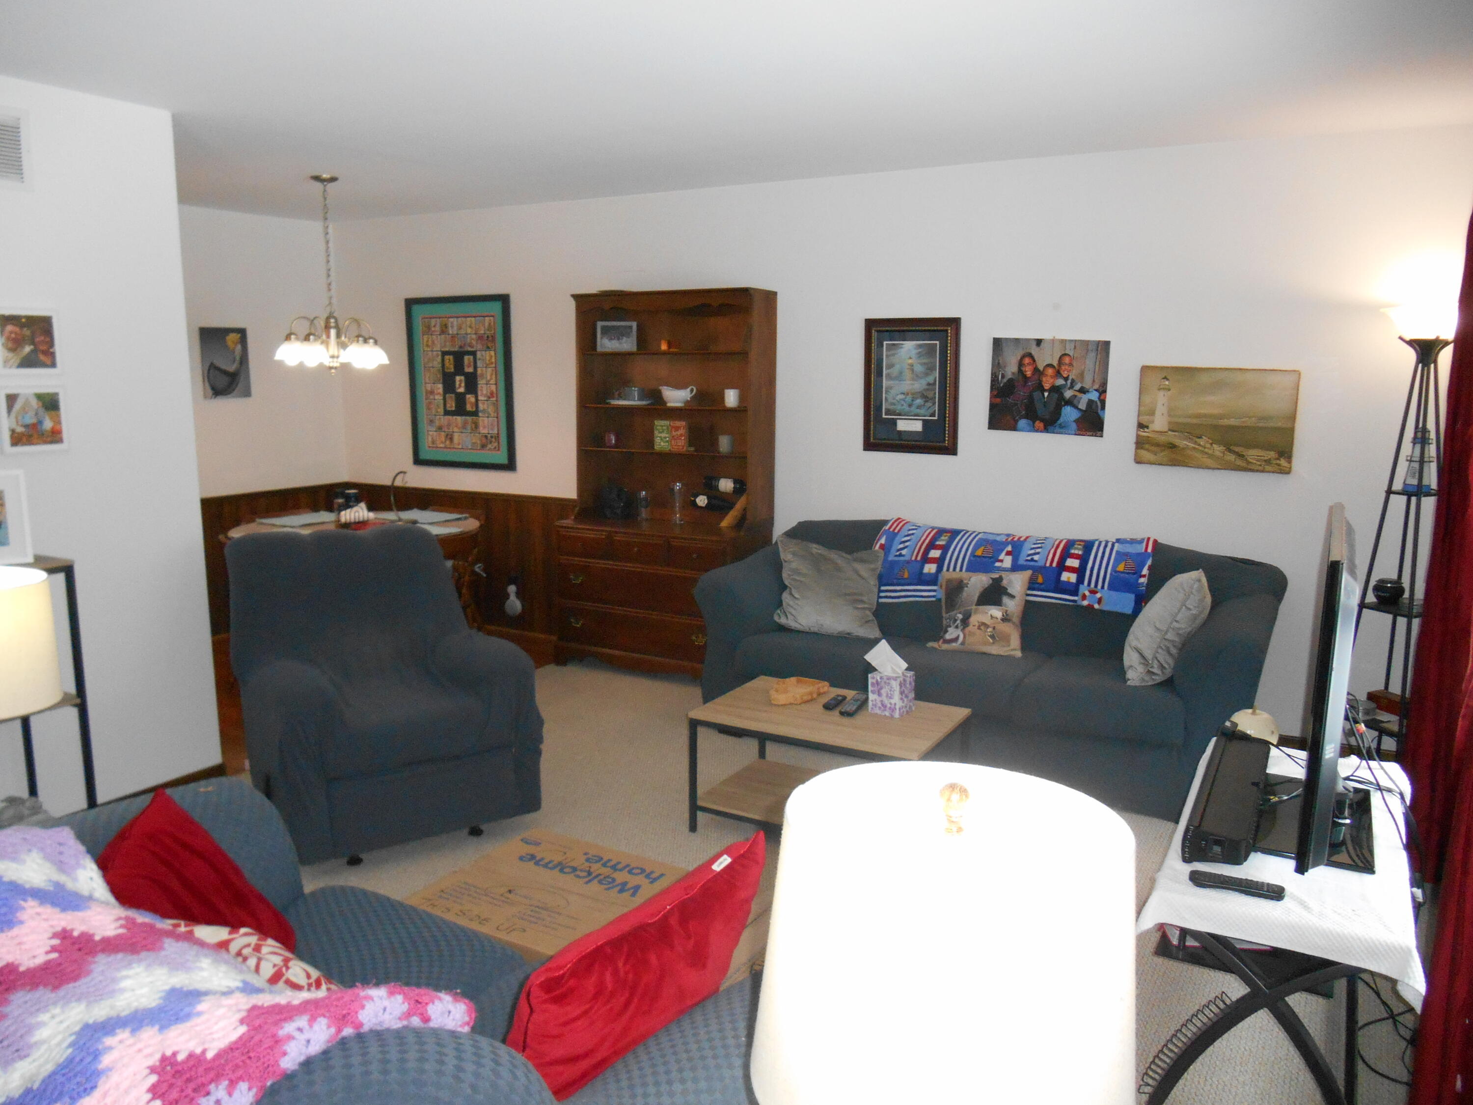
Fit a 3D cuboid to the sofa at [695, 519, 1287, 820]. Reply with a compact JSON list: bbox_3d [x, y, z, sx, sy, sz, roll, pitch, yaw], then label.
[{"bbox_3d":[1.008,0.380,4.627,2.270,0.875,0.900,6,11,30],"label":"sofa"}]

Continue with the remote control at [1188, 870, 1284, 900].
[{"bbox_3d":[0.957,0.630,2.101,0.168,0.022,0.045,5,11,23],"label":"remote control"}]

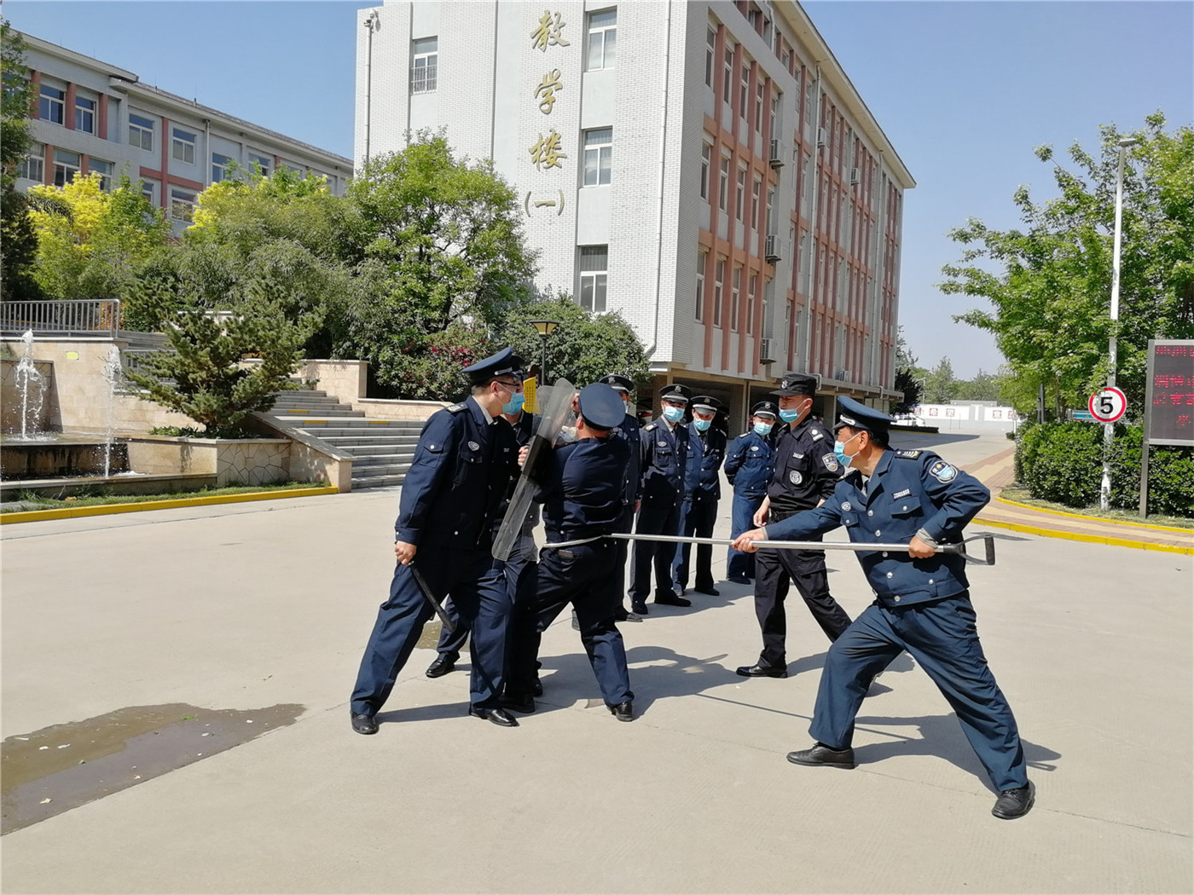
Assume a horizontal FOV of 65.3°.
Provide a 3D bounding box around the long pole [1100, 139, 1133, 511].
[{"bbox_3d":[8.678,-1.970,15.467,0.220,6.060,0.300,0,4,-45],"label":"long pole"}]

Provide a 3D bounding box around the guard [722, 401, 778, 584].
[{"bbox_3d":[1.535,0.399,8.773,0.560,1.684,0.380,1,3,-30],"label":"guard"}]

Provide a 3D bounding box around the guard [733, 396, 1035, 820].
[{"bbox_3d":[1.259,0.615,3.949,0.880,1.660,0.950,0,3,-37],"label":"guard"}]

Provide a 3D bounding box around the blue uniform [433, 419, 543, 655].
[{"bbox_3d":[-0.561,0.559,5.155,0.500,1.400,0.550,0,3,-37],"label":"blue uniform"}]

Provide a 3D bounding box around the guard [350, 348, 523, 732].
[{"bbox_3d":[-0.737,0.430,4.560,0.800,1.827,0.550,3,3,15],"label":"guard"}]

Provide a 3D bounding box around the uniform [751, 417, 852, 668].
[{"bbox_3d":[1.309,0.569,5.505,0.660,1.496,0.560,1,3,-30],"label":"uniform"}]

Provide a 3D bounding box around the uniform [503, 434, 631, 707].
[{"bbox_3d":[-0.101,0.640,4.873,0.570,1.420,0.550,0,3,-41],"label":"uniform"}]

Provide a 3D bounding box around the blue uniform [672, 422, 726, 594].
[{"bbox_3d":[0.910,0.485,8.165,0.520,1.420,0.340,2,3,-13],"label":"blue uniform"}]

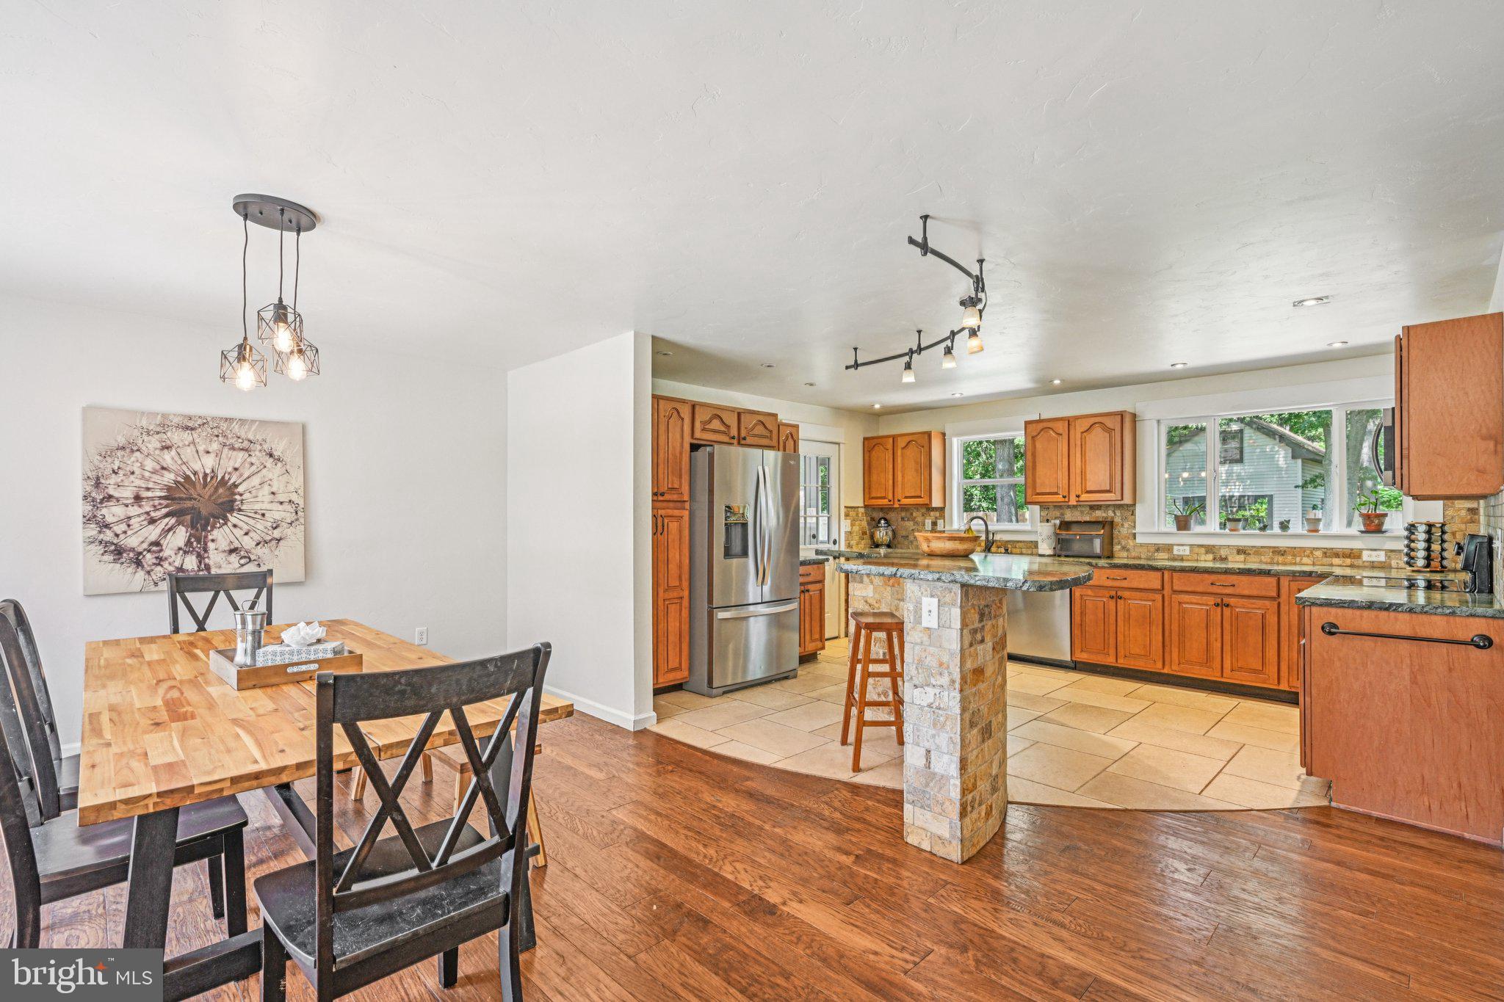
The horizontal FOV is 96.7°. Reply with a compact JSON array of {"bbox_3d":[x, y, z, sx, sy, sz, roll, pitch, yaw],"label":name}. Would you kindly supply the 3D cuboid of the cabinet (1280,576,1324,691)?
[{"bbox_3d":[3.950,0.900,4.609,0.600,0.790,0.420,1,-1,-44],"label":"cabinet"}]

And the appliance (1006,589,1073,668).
[{"bbox_3d":[2.659,0.968,5.940,0.610,0.865,0.600,1,-1,-44],"label":"appliance"}]

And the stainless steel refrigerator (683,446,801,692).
[{"bbox_3d":[-0.225,0.515,5.324,0.920,1.780,0.869,1,-1,-44],"label":"stainless steel refrigerator"}]

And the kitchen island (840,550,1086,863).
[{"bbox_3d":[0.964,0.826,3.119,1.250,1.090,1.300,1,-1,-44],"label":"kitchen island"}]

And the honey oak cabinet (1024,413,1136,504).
[{"bbox_3d":[2.896,-0.347,5.919,0.315,0.767,0.829,1,-1,-44],"label":"honey oak cabinet"}]

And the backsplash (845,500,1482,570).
[{"bbox_3d":[3.053,0.265,5.954,0.050,0.460,4.609,1,-1,-44],"label":"backsplash"}]

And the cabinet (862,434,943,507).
[{"bbox_3d":[1.638,-0.323,7.209,0.315,0.762,0.834,1,-1,-44],"label":"cabinet"}]

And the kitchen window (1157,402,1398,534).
[{"bbox_3d":[3.975,-0.223,5.105,0.120,0.940,1.530,1,-1,-44],"label":"kitchen window"}]

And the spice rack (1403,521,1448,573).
[{"bbox_3d":[4.436,0.302,4.400,0.200,0.330,0.200,1,-1,-44],"label":"spice rack"}]

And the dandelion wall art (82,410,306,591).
[{"bbox_3d":[-3.263,0.006,3.983,1.008,1.023,0.040,1,-1,-44],"label":"dandelion wall art"}]

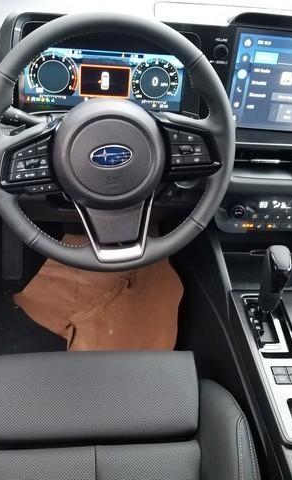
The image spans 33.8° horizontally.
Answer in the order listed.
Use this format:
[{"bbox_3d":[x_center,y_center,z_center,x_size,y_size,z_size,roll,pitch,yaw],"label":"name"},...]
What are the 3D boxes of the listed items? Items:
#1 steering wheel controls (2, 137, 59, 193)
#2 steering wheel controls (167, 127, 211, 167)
[{"bbox_3d":[-0.169,-0.109,0.710,0.080,0.076,0.028,-4,7,-3],"label":"steering wheel controls"},{"bbox_3d":[0.065,-0.140,0.722,0.065,0.056,0.025,-4,7,-3],"label":"steering wheel controls"}]

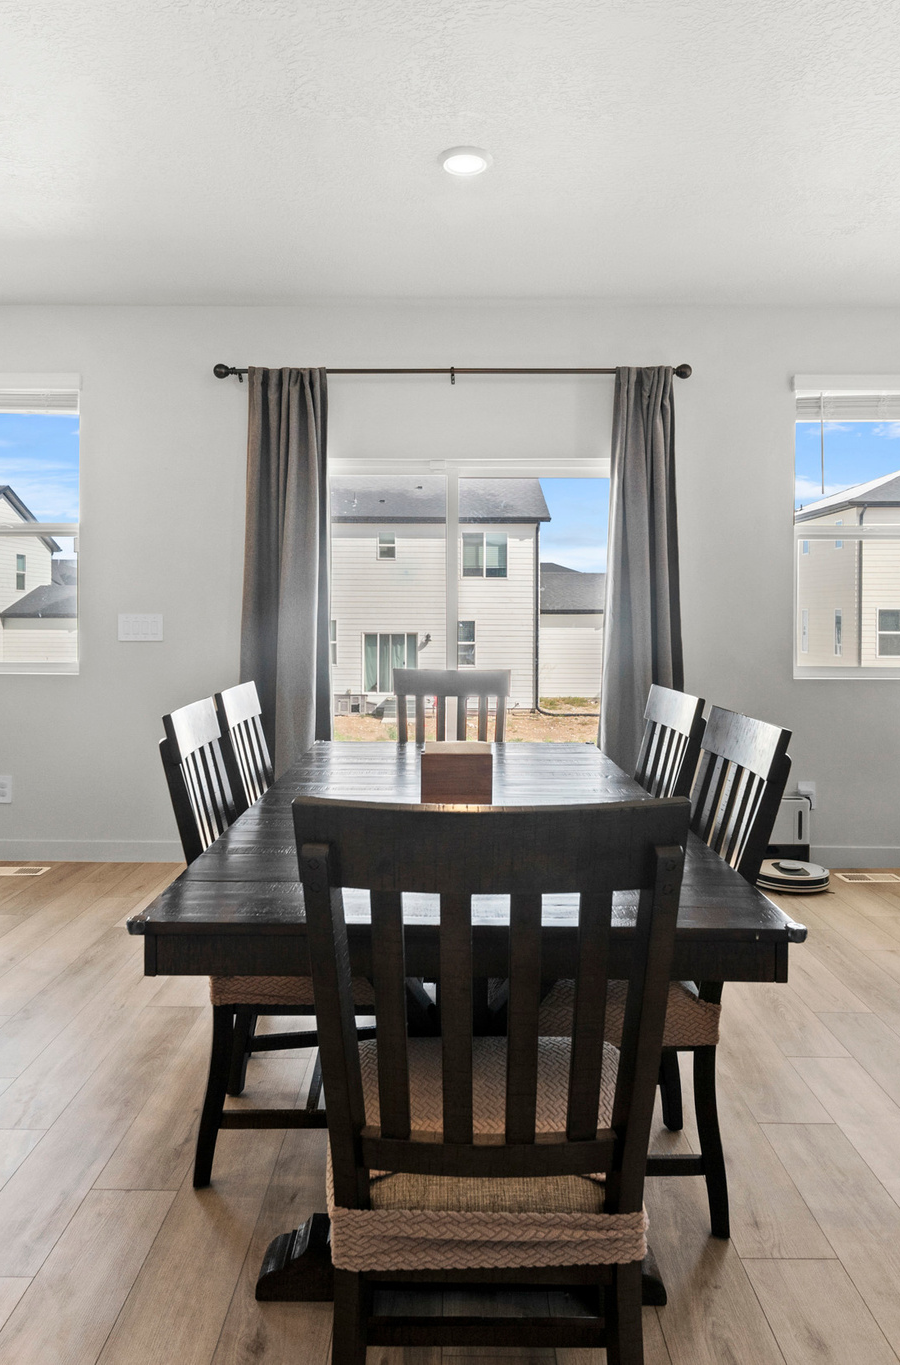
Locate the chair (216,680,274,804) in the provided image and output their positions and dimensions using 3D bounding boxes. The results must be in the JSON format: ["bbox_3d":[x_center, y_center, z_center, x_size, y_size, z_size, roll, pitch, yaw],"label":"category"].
[{"bbox_3d":[-0.385,0.521,2.770,0.550,1.020,0.470,0,4,0],"label":"chair"}]

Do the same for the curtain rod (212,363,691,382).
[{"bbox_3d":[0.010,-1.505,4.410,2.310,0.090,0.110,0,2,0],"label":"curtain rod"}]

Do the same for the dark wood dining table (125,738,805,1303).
[{"bbox_3d":[0.024,0.678,2.412,1.030,0.760,2.000,0,4,0],"label":"dark wood dining table"}]

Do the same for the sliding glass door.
[{"bbox_3d":[0.015,-0.100,4.550,1.830,2.010,0.120,0,2,0],"label":"sliding glass door"}]

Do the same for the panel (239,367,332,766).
[{"bbox_3d":[-0.795,-0.305,4.390,0.470,2.400,0.130,0,2,0],"label":"panel"}]

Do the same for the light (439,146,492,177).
[{"bbox_3d":[0.054,-1.755,3.077,0.184,0.024,0.184,0,4,0],"label":"light"}]

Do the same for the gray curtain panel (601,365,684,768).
[{"bbox_3d":[0.925,-0.305,4.380,0.420,2.400,0.130,0,2,0],"label":"gray curtain panel"}]

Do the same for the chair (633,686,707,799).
[{"bbox_3d":[0.395,0.533,2.615,0.550,1.020,0.470,0,4,0],"label":"chair"}]

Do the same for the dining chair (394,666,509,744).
[{"bbox_3d":[0.006,0.460,3.490,0.490,1.030,0.580,0,2,0],"label":"dining chair"}]

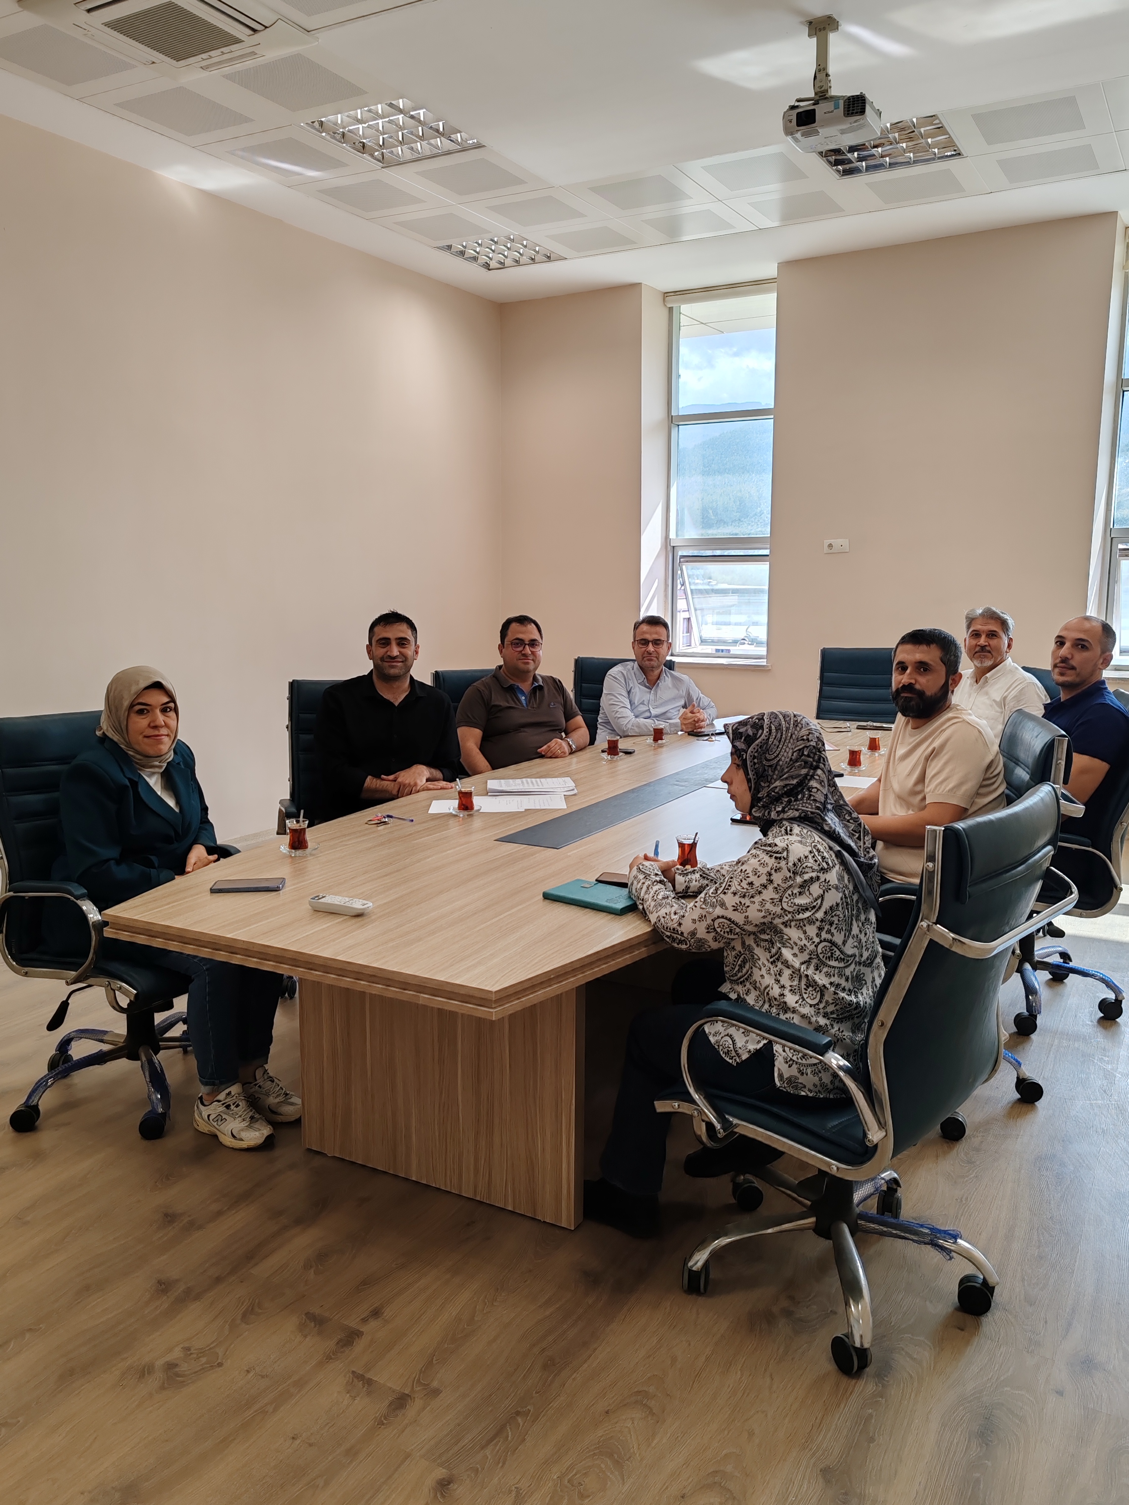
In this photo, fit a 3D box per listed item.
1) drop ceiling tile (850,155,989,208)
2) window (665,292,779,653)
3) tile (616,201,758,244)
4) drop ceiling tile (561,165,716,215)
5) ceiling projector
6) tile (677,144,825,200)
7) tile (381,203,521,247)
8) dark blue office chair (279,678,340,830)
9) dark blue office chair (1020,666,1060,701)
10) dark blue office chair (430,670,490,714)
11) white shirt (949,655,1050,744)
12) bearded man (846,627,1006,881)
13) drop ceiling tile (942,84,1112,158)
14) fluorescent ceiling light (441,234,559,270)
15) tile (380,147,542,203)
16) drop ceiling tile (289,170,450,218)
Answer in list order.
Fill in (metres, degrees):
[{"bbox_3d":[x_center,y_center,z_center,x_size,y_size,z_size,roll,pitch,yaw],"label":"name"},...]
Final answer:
[{"bbox_3d":[1.720,-2.773,5.725,0.600,0.030,0.600,5,10,29],"label":"drop ceiling tile"},{"bbox_3d":[1.090,-1.841,7.904,0.870,2.400,0.120,5,10,29],"label":"window"},{"bbox_3d":[0.675,-2.848,6.286,0.600,0.030,0.600,5,10,29],"label":"tile"},{"bbox_3d":[0.380,-2.782,5.793,0.600,0.030,0.600,5,10,29],"label":"drop ceiling tile"},{"bbox_3d":[0.921,-2.303,4.016,0.300,0.370,0.250,5,10,29],"label":"ceiling projector"},{"bbox_3d":[0.903,-2.738,5.501,0.600,0.030,0.600,5,10,29],"label":"tile"},{"bbox_3d":[-0.664,-2.868,6.377,0.600,0.030,0.600,5,10,29],"label":"tile"},{"bbox_3d":[-0.770,0.301,4.406,0.630,1.110,0.680,-2,9,-16],"label":"dark blue office chair"},{"bbox_3d":[1.770,0.199,4.991,0.700,1.080,0.620,0,9,-3],"label":"dark blue office chair"},{"bbox_3d":[-0.203,0.210,4.917,0.620,1.080,0.700,-4,10,-24],"label":"dark blue office chair"},{"bbox_3d":[1.776,-0.071,4.845,0.500,0.620,0.330,7,11,39],"label":"white shirt"},{"bbox_3d":[0.900,0.331,3.350,0.800,1.320,0.550,-1,9,-3],"label":"bearded man"},{"bbox_3d":[1.943,-2.633,4.891,0.600,0.030,0.600,5,10,29],"label":"drop ceiling tile"},{"bbox_3d":[-0.363,-2.962,6.853,0.600,0.080,0.600,5,10,29],"label":"fluorescent ceiling light"},{"bbox_3d":[-0.440,-2.737,5.548,0.600,0.030,0.600,5,10,29],"label":"tile"},{"bbox_3d":[-0.959,-2.790,5.861,0.600,0.030,0.600,5,10,29],"label":"drop ceiling tile"}]

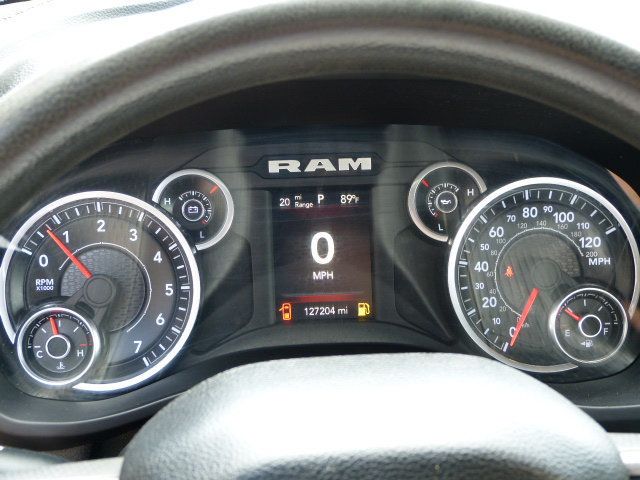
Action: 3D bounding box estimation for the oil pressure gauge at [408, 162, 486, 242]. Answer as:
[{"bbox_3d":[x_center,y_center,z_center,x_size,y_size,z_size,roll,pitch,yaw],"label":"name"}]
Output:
[{"bbox_3d":[0.071,-0.021,0.650,0.044,0.044,0.020,-2,2,0],"label":"oil pressure gauge"}]

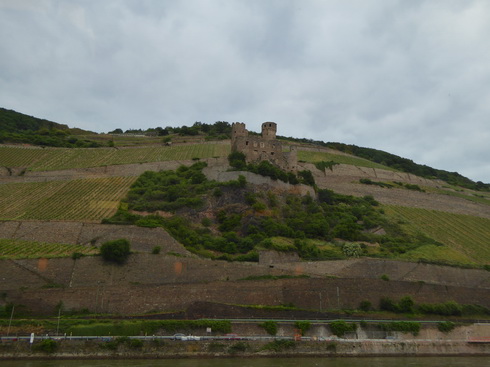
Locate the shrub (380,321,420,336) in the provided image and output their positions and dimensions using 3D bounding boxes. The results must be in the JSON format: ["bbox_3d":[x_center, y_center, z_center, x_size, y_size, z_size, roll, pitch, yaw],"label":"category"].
[{"bbox_3d":[47.650,44.670,144.300,12.200,4.300,3.300,0,-19,0],"label":"shrub"}]

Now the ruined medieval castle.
[{"bbox_3d":[12.610,-23.070,304.470,39.000,33.000,22.000,-5,-19,13],"label":"ruined medieval castle"}]

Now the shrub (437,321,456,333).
[{"bbox_3d":[63.110,44.910,146.330,5.400,3.700,3.000,0,-19,0],"label":"shrub"}]

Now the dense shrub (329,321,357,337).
[{"bbox_3d":[29.660,44.220,142.340,8.100,4.500,3.300,0,-19,0],"label":"dense shrub"}]

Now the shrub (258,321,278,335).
[{"bbox_3d":[6.980,43.060,139.560,5.770,3.920,3.000,0,-19,0],"label":"shrub"}]

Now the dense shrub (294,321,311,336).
[{"bbox_3d":[17.260,43.550,140.450,4.500,4.300,3.000,0,-19,0],"label":"dense shrub"}]

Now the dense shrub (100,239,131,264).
[{"bbox_3d":[-50.130,26.780,182.020,10.400,9.200,9.300,5,-19,-14],"label":"dense shrub"}]

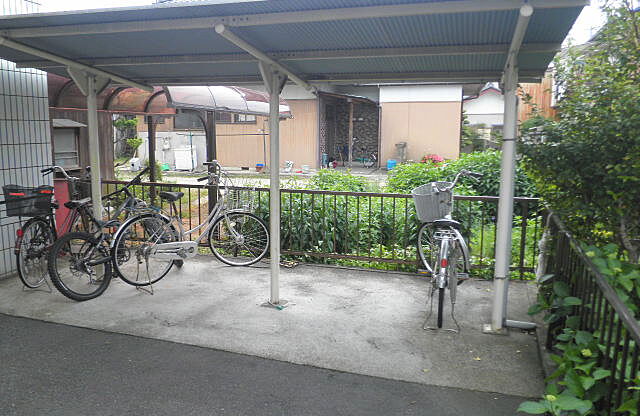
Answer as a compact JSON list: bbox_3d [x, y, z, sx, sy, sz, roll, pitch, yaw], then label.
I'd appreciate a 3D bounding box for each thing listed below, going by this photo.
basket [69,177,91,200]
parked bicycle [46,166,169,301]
[{"bbox_3d":[-2.631,-0.206,5.360,0.330,0.250,0.260,1,8,0],"label":"basket"},{"bbox_3d":[-1.945,0.253,4.640,0.580,1.020,1.530,-7,4,24],"label":"parked bicycle"}]

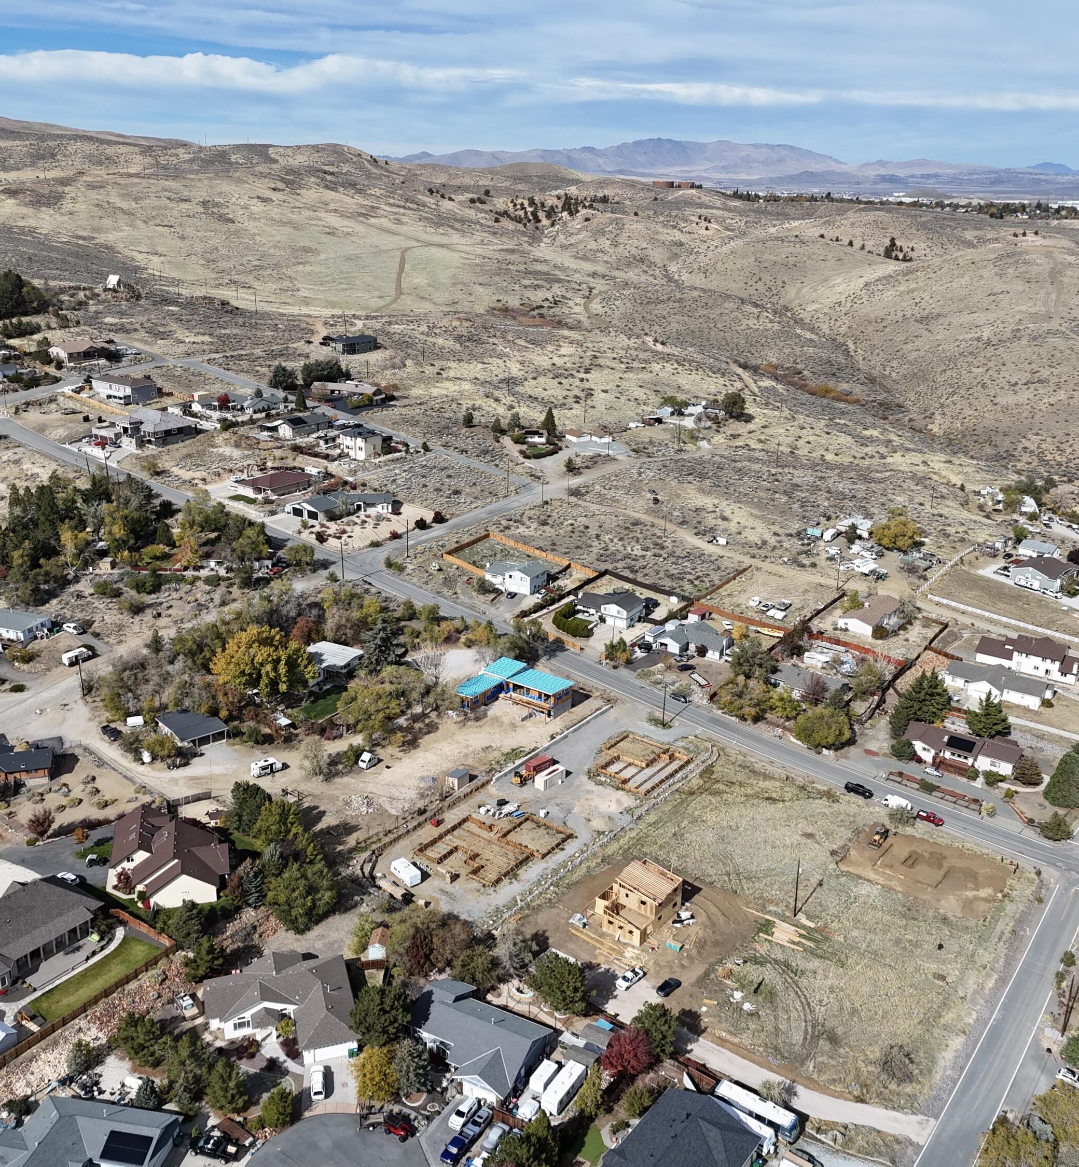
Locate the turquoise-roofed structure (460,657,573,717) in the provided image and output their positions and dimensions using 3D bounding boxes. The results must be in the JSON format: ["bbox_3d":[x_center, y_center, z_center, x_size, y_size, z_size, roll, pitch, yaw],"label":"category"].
[{"bbox_3d":[-5.477,25.981,254.328,21.340,7.080,17.700,14,25,33],"label":"turquoise-roofed structure"}]

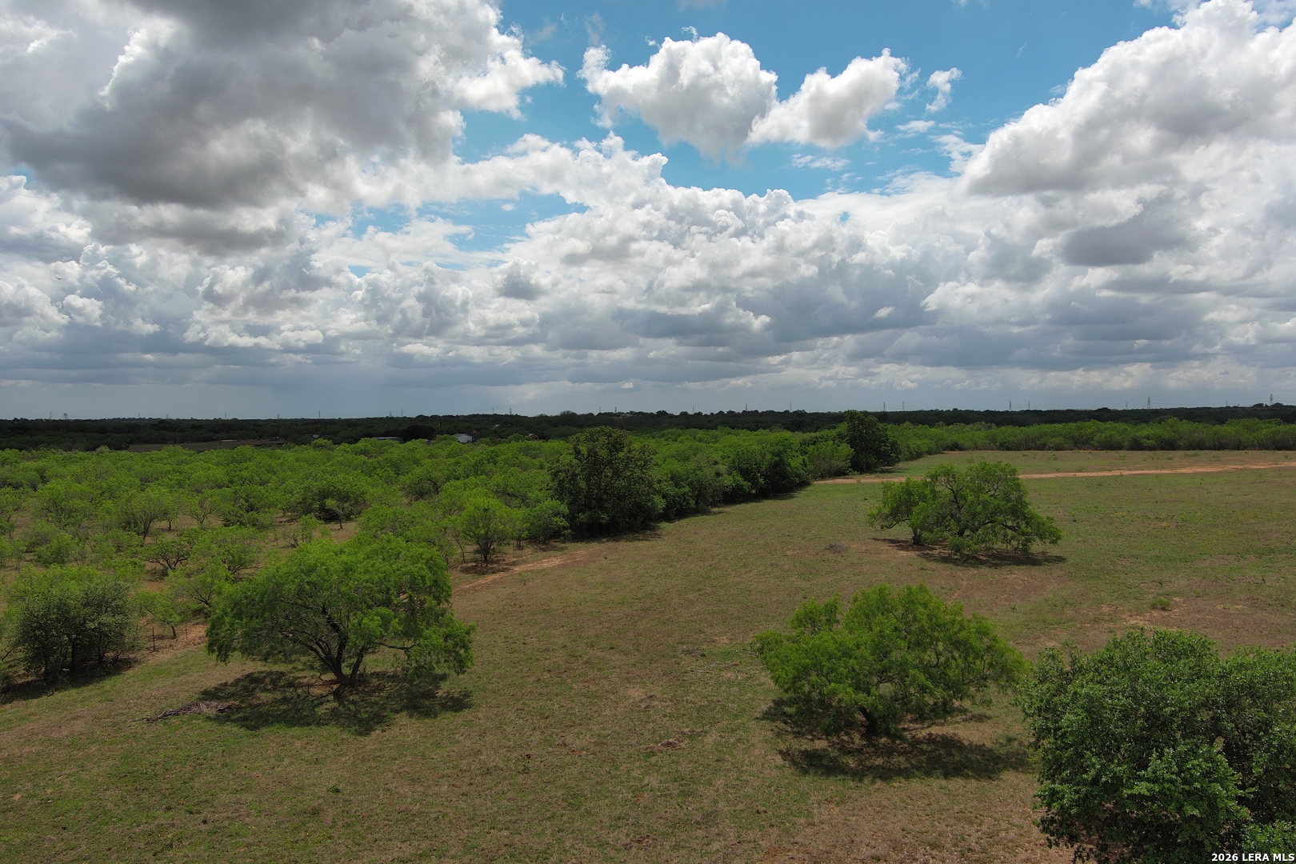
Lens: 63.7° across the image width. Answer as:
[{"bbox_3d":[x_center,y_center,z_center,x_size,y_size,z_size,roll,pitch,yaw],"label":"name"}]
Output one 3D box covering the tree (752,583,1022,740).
[{"bbox_3d":[7.761,7.348,33.563,8.600,4.800,8.000,0,1,0],"label":"tree"}]

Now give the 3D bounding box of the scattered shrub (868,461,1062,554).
[{"bbox_3d":[23.929,5.516,78.949,14.400,6.600,11.500,0,1,0],"label":"scattered shrub"}]

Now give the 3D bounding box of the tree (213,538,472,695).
[{"bbox_3d":[-11.789,6.853,39.956,10.100,5.700,8.800,0,1,0],"label":"tree"}]

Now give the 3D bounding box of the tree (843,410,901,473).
[{"bbox_3d":[39.289,1.626,182.918,10.200,10.600,9.500,0,1,0],"label":"tree"}]

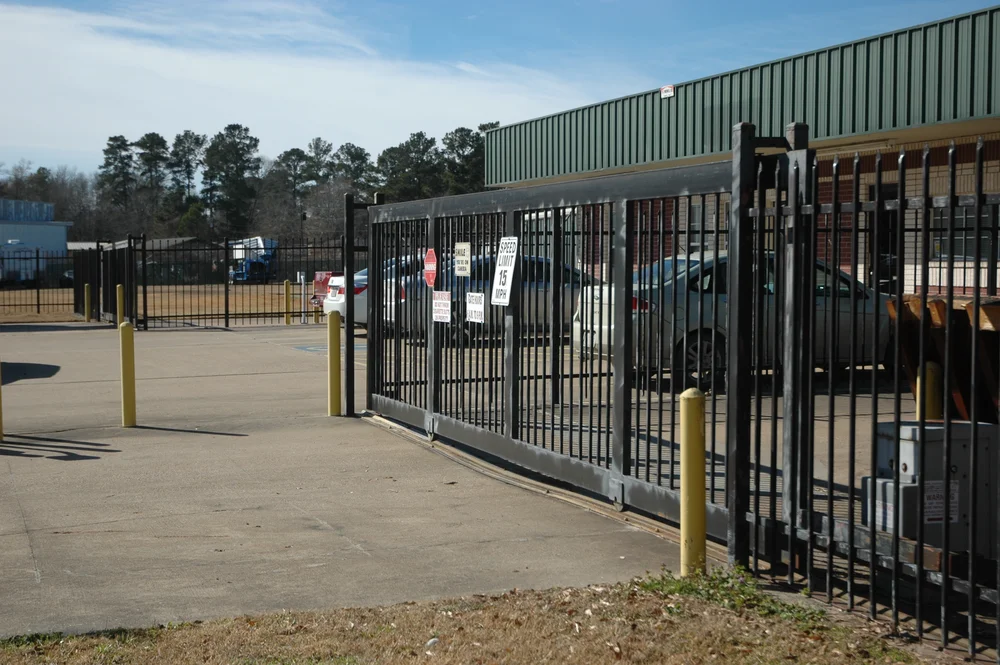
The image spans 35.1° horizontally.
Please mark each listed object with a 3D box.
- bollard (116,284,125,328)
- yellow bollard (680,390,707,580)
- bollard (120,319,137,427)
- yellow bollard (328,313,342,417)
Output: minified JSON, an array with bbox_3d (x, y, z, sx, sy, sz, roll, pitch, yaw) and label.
[{"bbox_3d":[-7.149,-0.463,29.800,0.118,0.880,0.118,0,3,0],"label":"bollard"},{"bbox_3d":[0.909,0.706,7.450,0.117,0.900,0.117,0,3,0],"label":"yellow bollard"},{"bbox_3d":[-3.254,0.368,13.850,0.116,0.912,0.116,-1,3,0],"label":"bollard"},{"bbox_3d":[-1.532,0.291,14.700,0.116,0.975,0.116,0,3,0],"label":"yellow bollard"}]

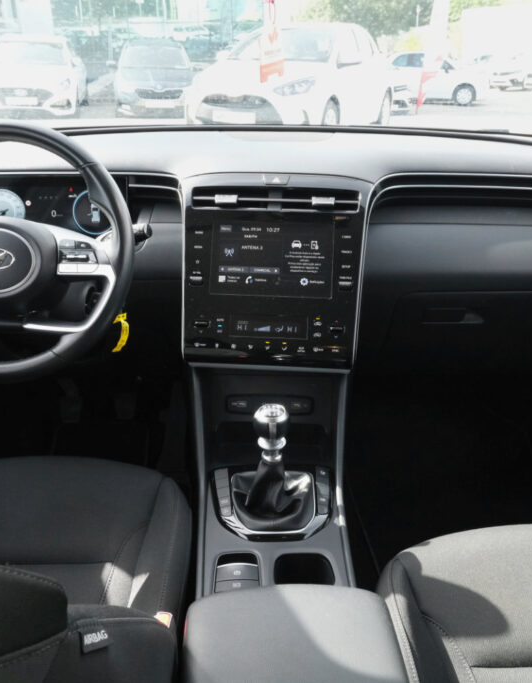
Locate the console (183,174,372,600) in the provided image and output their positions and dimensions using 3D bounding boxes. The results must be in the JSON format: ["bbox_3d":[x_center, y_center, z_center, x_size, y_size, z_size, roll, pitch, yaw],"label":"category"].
[{"bbox_3d":[0.012,0.057,0.935,0.280,0.510,0.540,0,24,0],"label":"console"}]

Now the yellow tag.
[{"bbox_3d":[-0.220,-0.013,0.985,0.025,0.060,0.020,0,24,0],"label":"yellow tag"}]

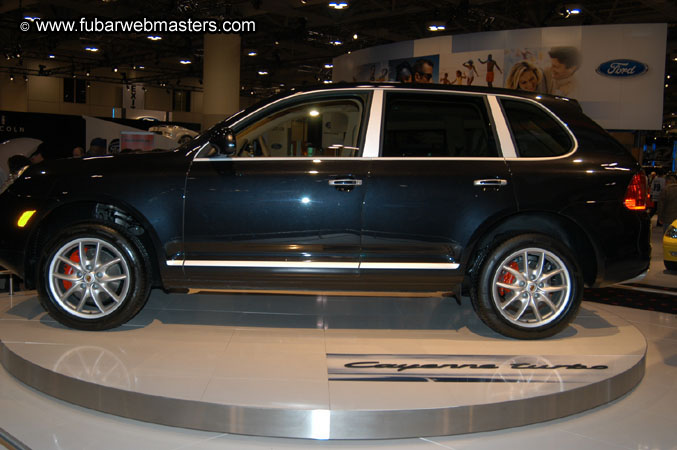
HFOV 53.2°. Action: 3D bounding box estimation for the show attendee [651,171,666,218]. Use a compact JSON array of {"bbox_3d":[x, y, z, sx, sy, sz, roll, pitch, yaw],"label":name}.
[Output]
[{"bbox_3d":[9.529,-0.818,20.120,0.520,1.696,0.360,4,5,30],"label":"show attendee"}]

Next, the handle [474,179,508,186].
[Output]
[{"bbox_3d":[0.983,-0.273,4.367,0.219,0.041,0.050,1,4,-2],"label":"handle"}]

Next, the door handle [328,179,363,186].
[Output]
[{"bbox_3d":[0.047,-0.271,4.345,0.216,0.041,0.050,1,4,-2],"label":"door handle"}]

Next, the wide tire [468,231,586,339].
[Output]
[{"bbox_3d":[1.258,0.397,4.535,0.715,0.710,0.280,1,4,-2],"label":"wide tire"}]

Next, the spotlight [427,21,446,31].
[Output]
[{"bbox_3d":[4.142,-8.410,28.581,0.800,0.360,0.650,2,4,0],"label":"spotlight"}]

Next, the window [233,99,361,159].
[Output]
[{"bbox_3d":[-0.255,-0.640,4.459,0.851,0.434,0.050,1,-16,-2],"label":"window"}]

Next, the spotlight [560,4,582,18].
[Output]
[{"bbox_3d":[8.822,-8.049,25.497,0.720,0.360,0.620,2,4,0],"label":"spotlight"}]

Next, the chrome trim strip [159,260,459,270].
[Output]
[{"bbox_3d":[-0.156,0.258,4.356,1.886,0.035,0.030,1,4,-1],"label":"chrome trim strip"}]

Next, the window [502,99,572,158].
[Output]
[{"bbox_3d":[1.342,-0.655,4.568,0.478,0.433,0.050,1,-16,-5],"label":"window"}]

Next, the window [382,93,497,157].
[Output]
[{"bbox_3d":[0.681,-0.659,4.495,0.764,0.464,0.050,1,-16,-2],"label":"window"}]

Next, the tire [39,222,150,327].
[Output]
[{"bbox_3d":[-1.595,0.328,4.459,0.715,0.710,0.280,1,4,-2],"label":"tire"}]

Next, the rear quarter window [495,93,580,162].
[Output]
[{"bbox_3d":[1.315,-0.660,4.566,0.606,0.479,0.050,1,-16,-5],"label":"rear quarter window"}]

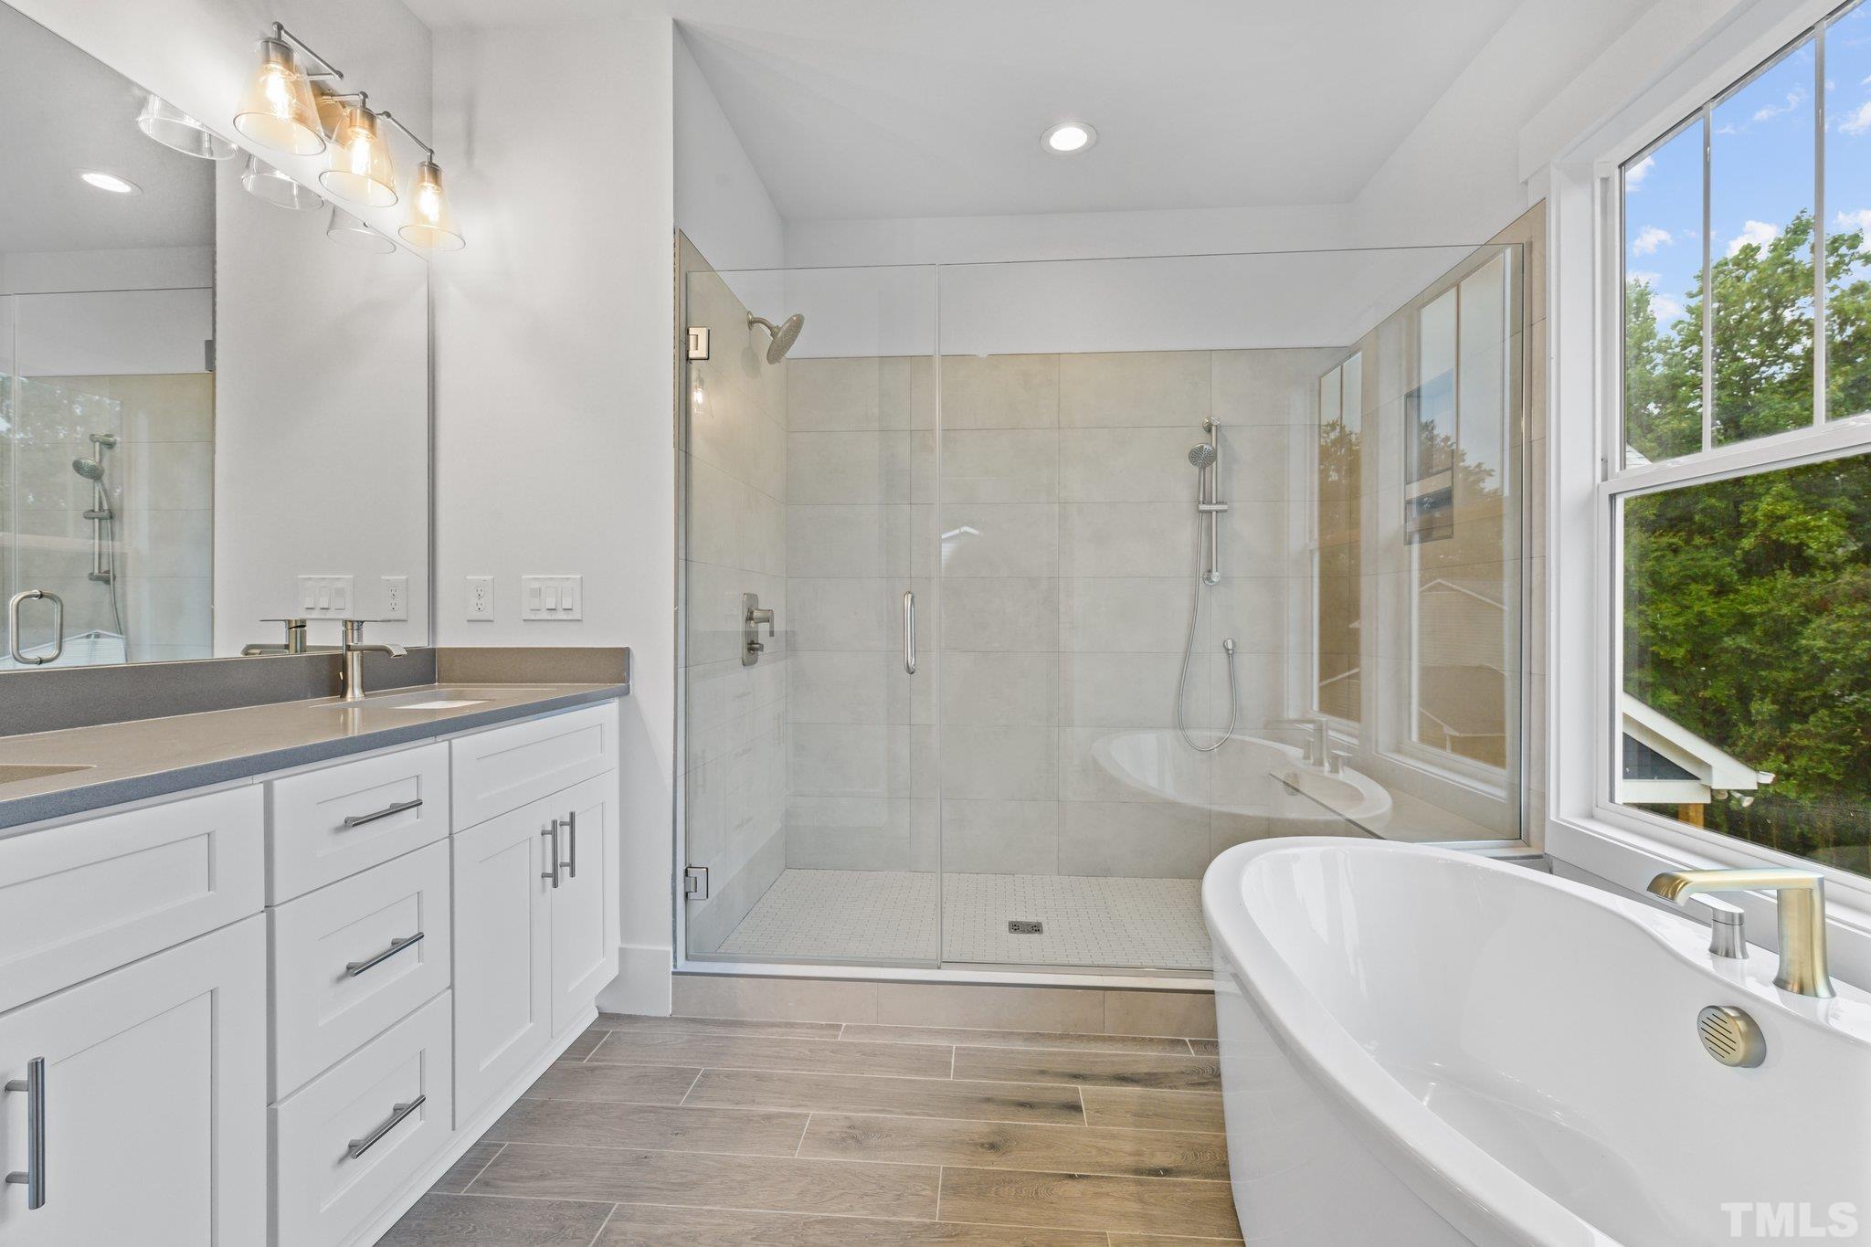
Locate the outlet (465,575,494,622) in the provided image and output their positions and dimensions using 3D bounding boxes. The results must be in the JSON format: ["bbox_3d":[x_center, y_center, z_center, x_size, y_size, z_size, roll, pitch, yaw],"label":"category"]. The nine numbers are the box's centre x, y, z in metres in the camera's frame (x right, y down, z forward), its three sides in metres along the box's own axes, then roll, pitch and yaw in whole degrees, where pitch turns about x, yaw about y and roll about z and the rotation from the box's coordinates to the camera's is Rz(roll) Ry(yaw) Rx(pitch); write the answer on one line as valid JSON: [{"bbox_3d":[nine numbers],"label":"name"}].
[{"bbox_3d":[-1.272,-0.068,2.174,0.081,0.125,0.008,0,0,4],"label":"outlet"}]

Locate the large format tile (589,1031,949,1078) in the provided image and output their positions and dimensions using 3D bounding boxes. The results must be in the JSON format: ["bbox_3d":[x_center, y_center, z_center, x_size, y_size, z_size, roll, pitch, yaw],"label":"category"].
[{"bbox_3d":[-0.407,1.089,1.959,0.904,0.010,0.143,0,0,4],"label":"large format tile"}]

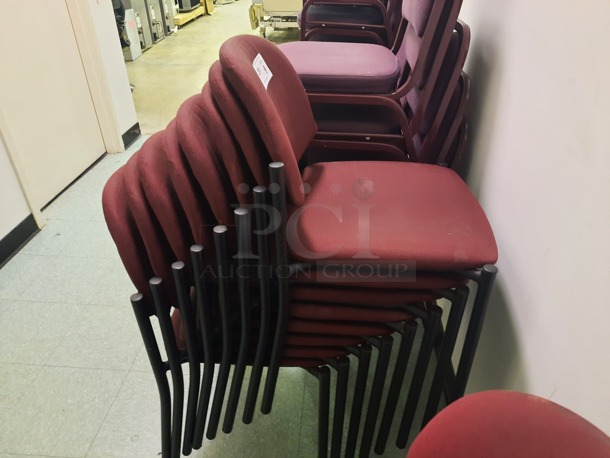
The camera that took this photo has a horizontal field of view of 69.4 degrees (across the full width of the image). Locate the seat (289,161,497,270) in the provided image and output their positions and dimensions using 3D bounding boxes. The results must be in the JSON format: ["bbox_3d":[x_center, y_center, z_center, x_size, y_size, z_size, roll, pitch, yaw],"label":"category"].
[{"bbox_3d":[0.178,-0.059,0.978,0.415,0.060,0.420,2,33,4],"label":"seat"}]

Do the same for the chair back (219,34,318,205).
[{"bbox_3d":[-0.060,-0.248,0.885,0.090,0.290,0.420,-12,31,13],"label":"chair back"}]

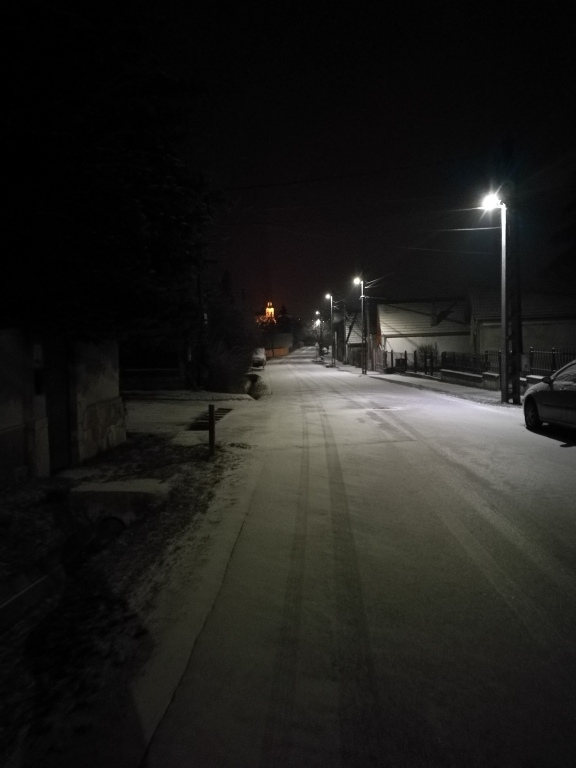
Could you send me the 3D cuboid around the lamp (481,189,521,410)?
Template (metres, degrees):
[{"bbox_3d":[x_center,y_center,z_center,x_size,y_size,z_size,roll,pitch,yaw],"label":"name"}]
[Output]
[{"bbox_3d":[6.482,-2.584,18.100,1.200,6.400,0.420,-1,3,-5],"label":"lamp"}]

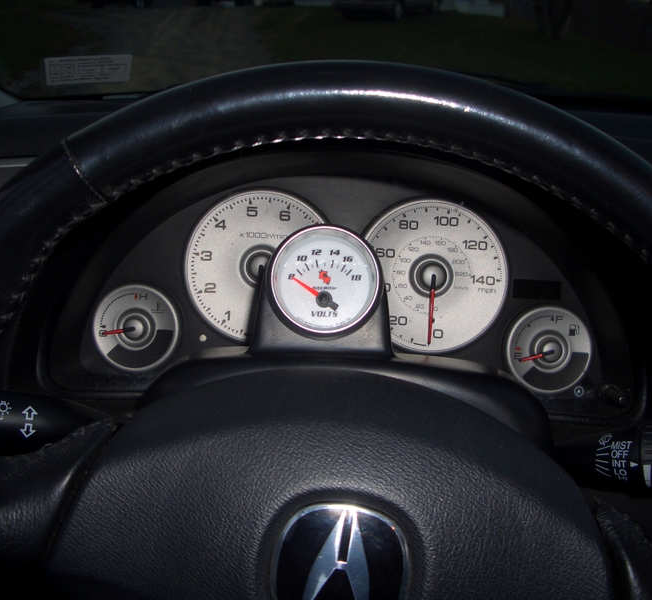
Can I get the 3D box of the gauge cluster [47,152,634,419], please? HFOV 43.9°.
[{"bbox_3d":[0.014,-0.013,0.518,0.370,0.163,0.085,3,0,0],"label":"gauge cluster"}]

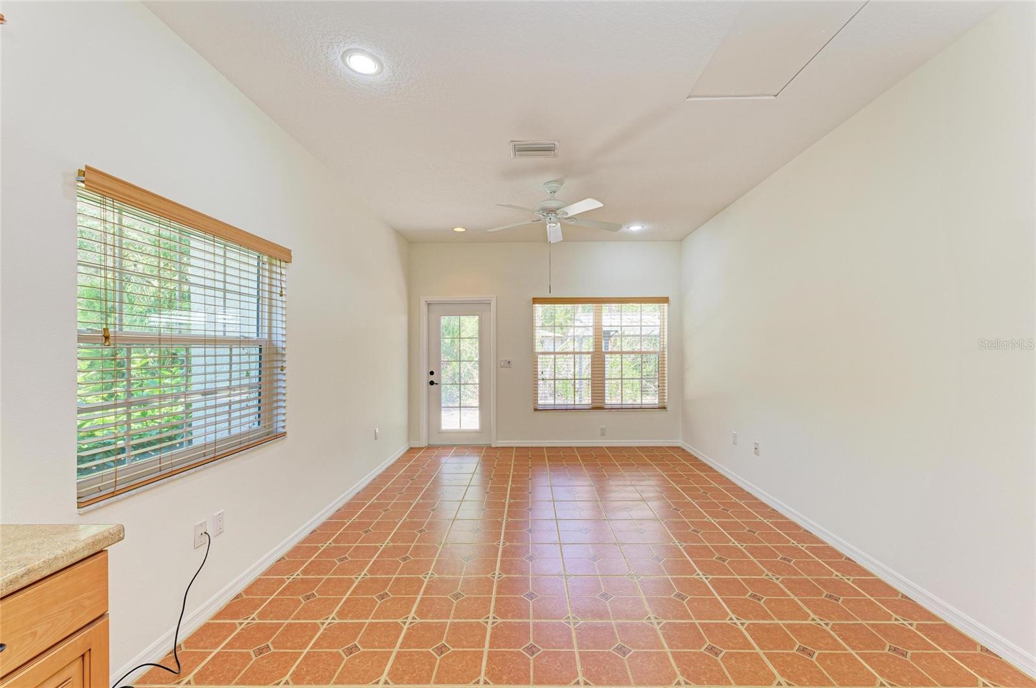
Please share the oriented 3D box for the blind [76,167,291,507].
[{"bbox_3d":[-1.620,-0.013,2.285,0.080,1.270,1.390,0,-1,1],"label":"blind"}]

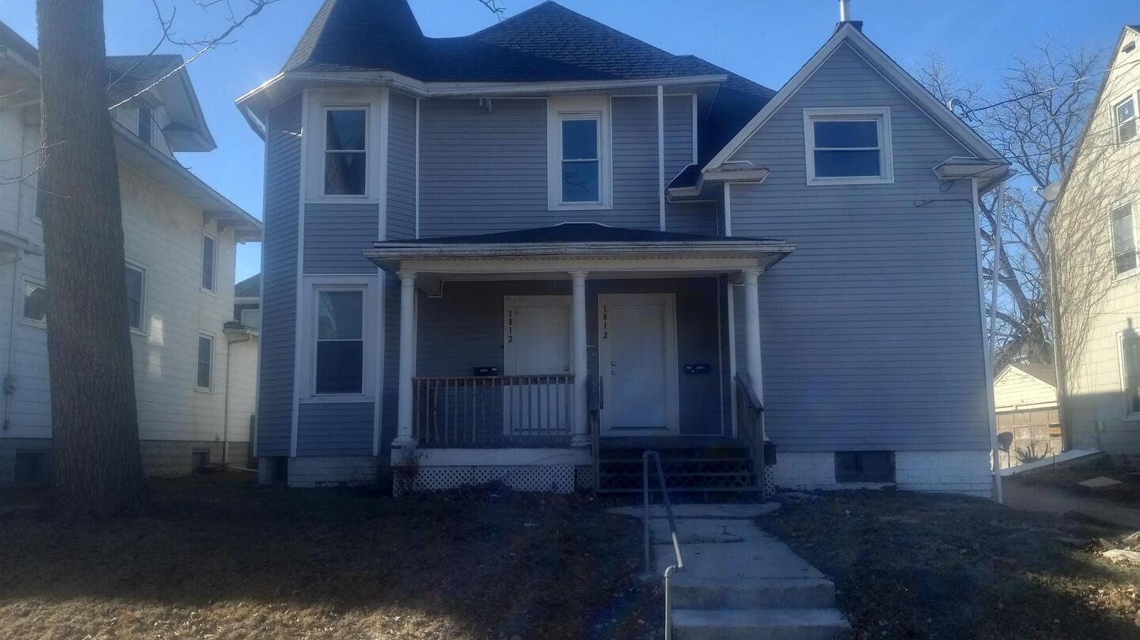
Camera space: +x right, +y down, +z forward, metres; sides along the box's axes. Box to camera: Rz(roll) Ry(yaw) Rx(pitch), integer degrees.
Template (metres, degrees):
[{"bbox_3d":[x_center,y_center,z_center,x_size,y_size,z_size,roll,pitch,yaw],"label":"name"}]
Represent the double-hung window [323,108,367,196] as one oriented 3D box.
[{"bbox_3d":[-3.652,-2.731,14.466,0.697,1.501,0.100,0,-8,0],"label":"double-hung window"}]

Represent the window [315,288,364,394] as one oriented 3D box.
[{"bbox_3d":[-3.633,0.330,14.053,0.738,1.682,0.100,0,-8,0],"label":"window"}]

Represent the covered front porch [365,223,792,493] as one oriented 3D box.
[{"bbox_3d":[0.142,0.336,13.022,5.799,4.253,2.700,0,-8,0],"label":"covered front porch"}]

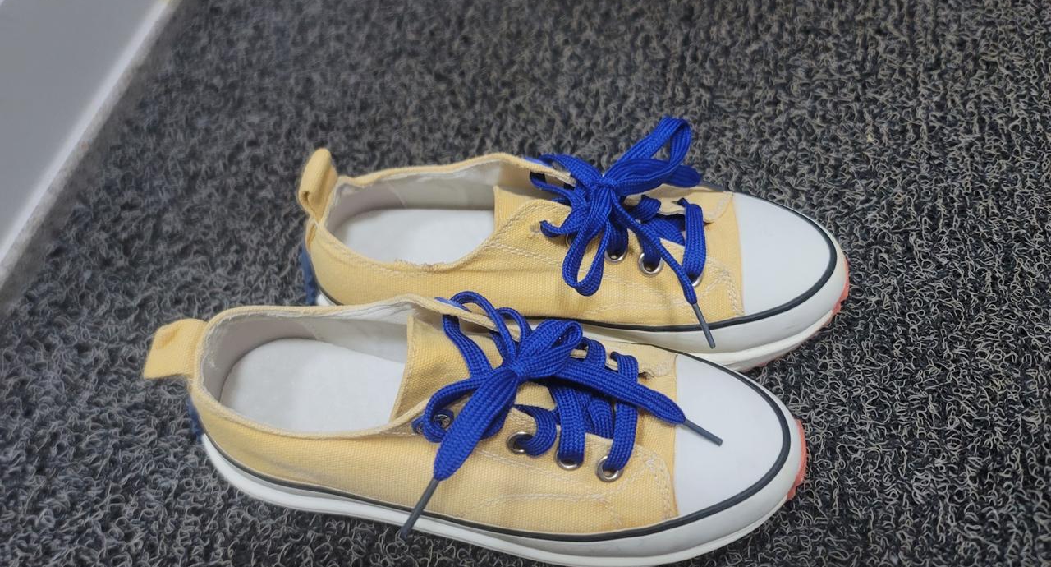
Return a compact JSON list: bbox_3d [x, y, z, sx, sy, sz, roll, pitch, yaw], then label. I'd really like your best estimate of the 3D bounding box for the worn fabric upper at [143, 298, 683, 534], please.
[{"bbox_3d":[-0.048,0.040,0.296,0.216,0.070,0.084,4,56,5],"label":"worn fabric upper"}]

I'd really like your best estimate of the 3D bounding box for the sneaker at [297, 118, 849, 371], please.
[{"bbox_3d":[0.019,-0.022,0.344,0.267,0.096,0.094,1,56,3],"label":"sneaker"}]

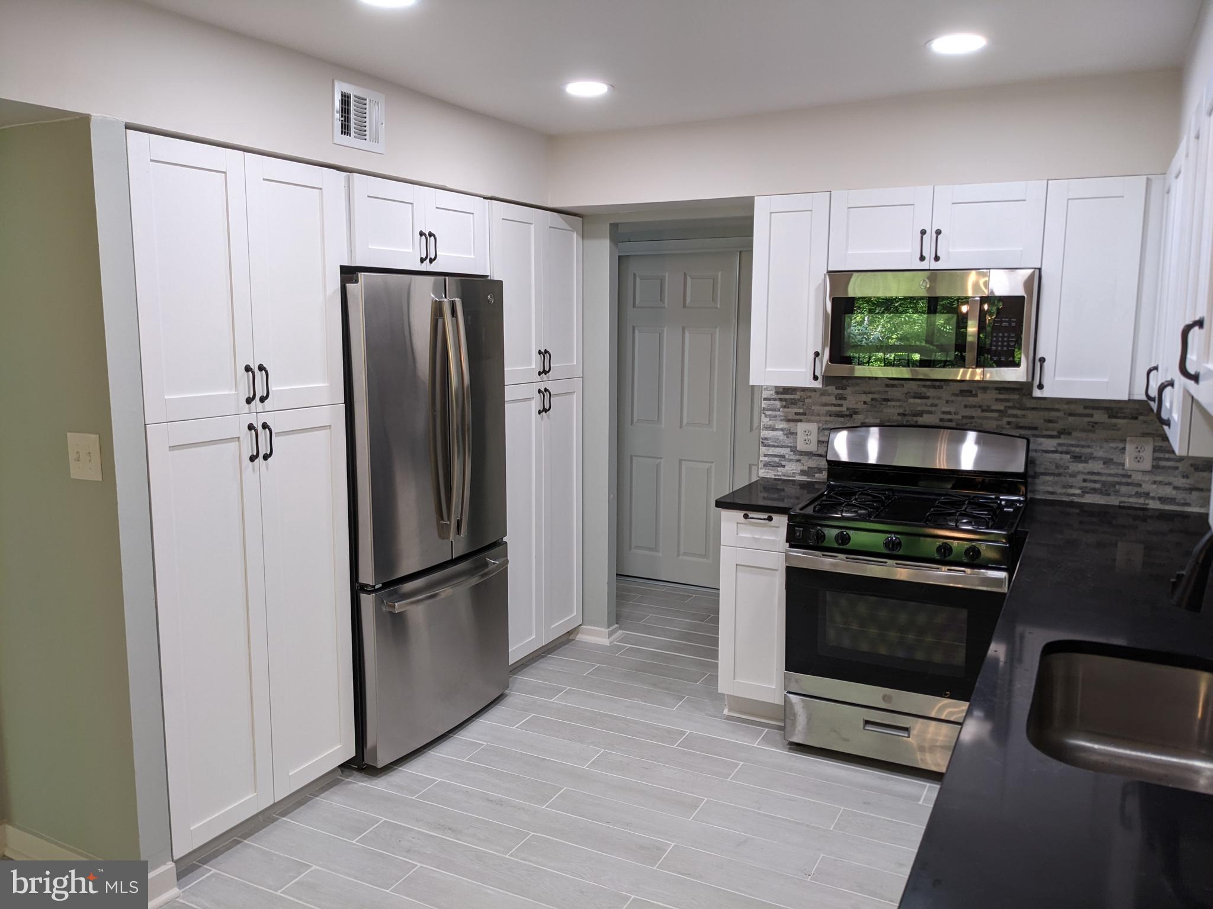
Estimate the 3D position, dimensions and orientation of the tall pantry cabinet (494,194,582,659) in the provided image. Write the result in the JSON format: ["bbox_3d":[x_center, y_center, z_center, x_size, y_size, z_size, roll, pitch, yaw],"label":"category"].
[{"bbox_3d":[-0.565,-0.089,4.493,0.617,2.055,0.756,5,9,27],"label":"tall pantry cabinet"}]

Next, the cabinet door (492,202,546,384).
[{"bbox_3d":[-0.388,-0.685,4.107,0.024,0.760,0.388,4,9,27],"label":"cabinet door"}]

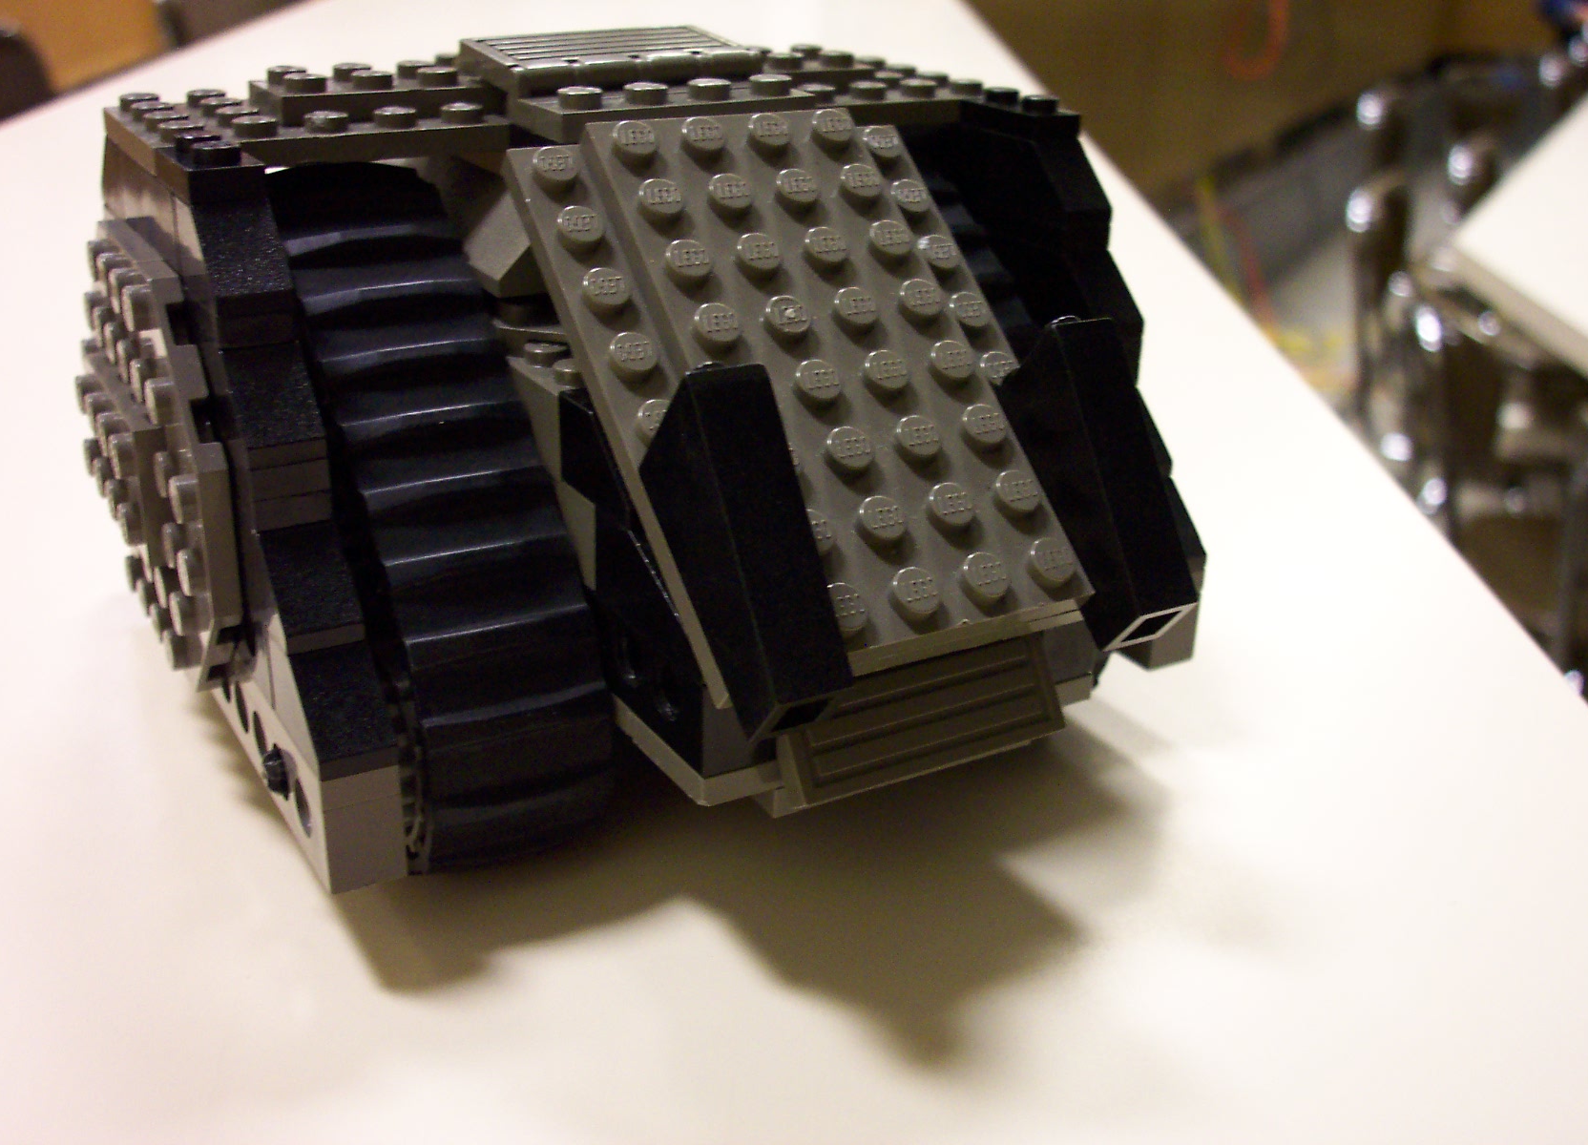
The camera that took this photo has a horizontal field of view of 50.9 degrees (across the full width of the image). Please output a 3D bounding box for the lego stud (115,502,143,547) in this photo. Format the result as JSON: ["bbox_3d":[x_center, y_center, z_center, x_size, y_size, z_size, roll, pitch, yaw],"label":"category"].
[{"bbox_3d":[-0.073,-0.005,0.183,0.002,0.005,0.005,-12,27,-28],"label":"lego stud"}]

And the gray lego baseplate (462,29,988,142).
[{"bbox_3d":[-0.006,-0.064,0.218,0.072,0.013,0.052,-12,27,-28],"label":"gray lego baseplate"}]

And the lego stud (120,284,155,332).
[{"bbox_3d":[-0.069,-0.028,0.175,0.002,0.005,0.005,-12,27,-28],"label":"lego stud"}]

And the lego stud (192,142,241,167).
[{"bbox_3d":[-0.059,-0.043,0.171,0.005,0.002,0.005,-12,27,-28],"label":"lego stud"}]

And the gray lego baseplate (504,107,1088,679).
[{"bbox_3d":[0.003,-0.021,0.171,0.048,0.008,0.064,-12,66,-28],"label":"gray lego baseplate"}]

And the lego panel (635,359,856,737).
[{"bbox_3d":[-0.004,-0.002,0.150,0.008,0.016,0.030,-12,66,-28],"label":"lego panel"}]

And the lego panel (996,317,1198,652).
[{"bbox_3d":[0.031,-0.009,0.169,0.008,0.016,0.030,-12,66,-28],"label":"lego panel"}]

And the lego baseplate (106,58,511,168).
[{"bbox_3d":[-0.059,-0.055,0.200,0.040,0.008,0.032,-12,27,-28],"label":"lego baseplate"}]

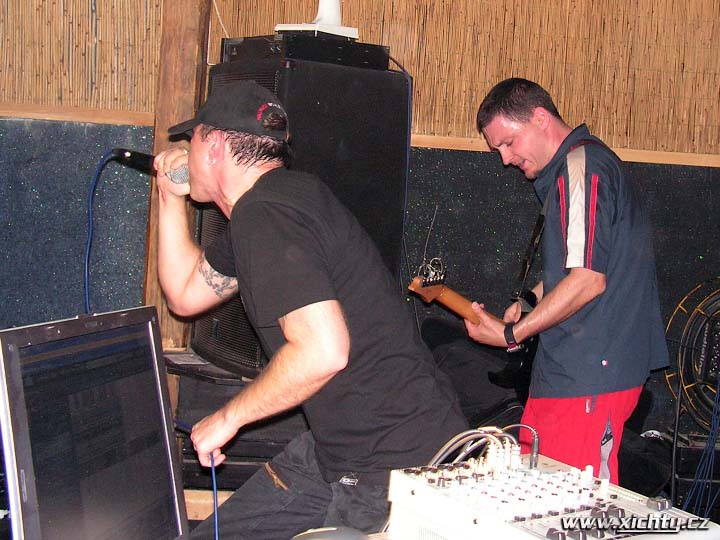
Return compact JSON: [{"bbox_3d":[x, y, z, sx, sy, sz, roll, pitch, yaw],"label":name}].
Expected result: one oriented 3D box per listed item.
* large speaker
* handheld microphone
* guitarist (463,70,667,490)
[{"bbox_3d":[-0.232,-0.224,3.480,0.560,1.110,0.560,-1,8,-37],"label":"large speaker"},{"bbox_3d":[-0.439,-0.219,1.980,0.190,0.052,0.052,21,0,20],"label":"handheld microphone"},{"bbox_3d":[0.500,0.386,2.395,0.540,1.720,0.550,5,7,6],"label":"guitarist"}]

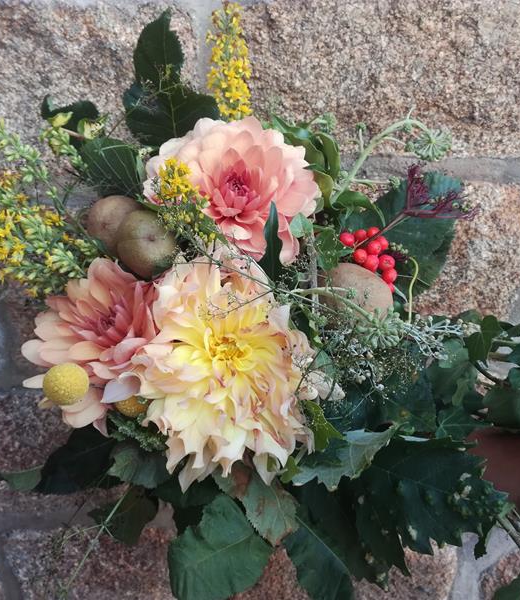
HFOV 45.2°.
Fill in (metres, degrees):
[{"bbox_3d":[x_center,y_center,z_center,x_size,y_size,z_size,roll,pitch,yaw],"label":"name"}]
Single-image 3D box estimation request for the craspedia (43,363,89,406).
[{"bbox_3d":[-0.136,0.059,0.435,0.031,0.031,0.031,-2,6,0],"label":"craspedia"}]

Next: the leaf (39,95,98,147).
[{"bbox_3d":[-0.148,-0.140,0.485,0.045,0.040,0.018,-1,6,6],"label":"leaf"}]

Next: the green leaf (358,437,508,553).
[{"bbox_3d":[0.126,0.143,0.460,0.110,0.084,0.028,11,-12,-1],"label":"green leaf"}]

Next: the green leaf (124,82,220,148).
[{"bbox_3d":[-0.075,-0.156,0.535,0.082,0.062,0.022,-2,7,0],"label":"green leaf"}]

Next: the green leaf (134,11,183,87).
[{"bbox_3d":[-0.085,-0.208,0.520,0.044,0.067,0.013,3,-3,0],"label":"green leaf"}]

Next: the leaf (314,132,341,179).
[{"bbox_3d":[0.053,-0.113,0.490,0.021,0.038,0.016,-6,-4,-12],"label":"leaf"}]

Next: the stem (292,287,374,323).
[{"bbox_3d":[0.056,0.003,0.465,0.063,0.015,0.010,20,-5,0],"label":"stem"}]

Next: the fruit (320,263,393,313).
[{"bbox_3d":[0.073,-0.005,0.490,0.060,0.050,0.050,0,6,0],"label":"fruit"}]

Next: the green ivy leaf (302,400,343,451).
[{"bbox_3d":[0.046,0.096,0.475,0.033,0.038,0.016,-2,7,0],"label":"green ivy leaf"}]

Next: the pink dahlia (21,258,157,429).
[{"bbox_3d":[-0.129,0.034,0.485,0.113,0.125,0.075,1,9,19],"label":"pink dahlia"}]

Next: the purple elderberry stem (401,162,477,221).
[{"bbox_3d":[0.137,-0.082,0.475,0.058,0.042,0.040,0,5,0],"label":"purple elderberry stem"}]

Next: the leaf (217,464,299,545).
[{"bbox_3d":[-0.003,0.159,0.495,0.067,0.070,0.022,-2,-11,0],"label":"leaf"}]

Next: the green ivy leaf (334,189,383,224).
[{"bbox_3d":[0.079,-0.073,0.495,0.041,0.026,0.018,5,-17,-4],"label":"green ivy leaf"}]

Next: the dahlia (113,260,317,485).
[{"bbox_3d":[-0.032,0.052,0.455,0.140,0.166,0.075,0,-7,-5],"label":"dahlia"}]

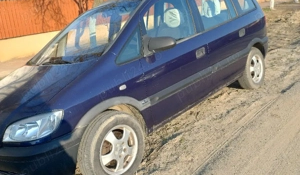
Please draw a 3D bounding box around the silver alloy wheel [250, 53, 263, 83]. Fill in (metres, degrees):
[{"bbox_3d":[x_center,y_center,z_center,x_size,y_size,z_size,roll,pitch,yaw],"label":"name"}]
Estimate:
[{"bbox_3d":[1.521,-0.264,4.286,0.160,0.416,0.416,2,18,44],"label":"silver alloy wheel"}]

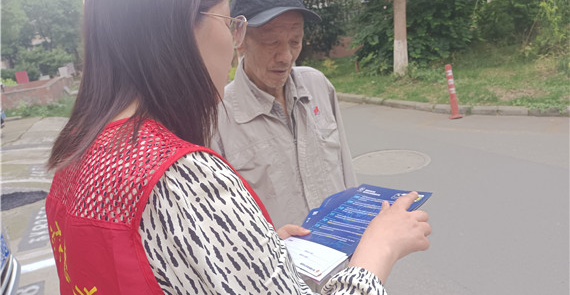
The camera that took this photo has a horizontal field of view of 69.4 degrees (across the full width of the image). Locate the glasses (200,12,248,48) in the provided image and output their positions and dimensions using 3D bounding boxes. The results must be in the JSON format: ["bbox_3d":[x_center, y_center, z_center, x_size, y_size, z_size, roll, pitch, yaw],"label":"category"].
[{"bbox_3d":[-0.154,-0.189,0.646,0.142,0.050,0.140,0,8,-36],"label":"glasses"}]

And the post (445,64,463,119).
[{"bbox_3d":[2.290,-0.755,5.676,0.200,0.755,0.200,-13,12,0],"label":"post"}]

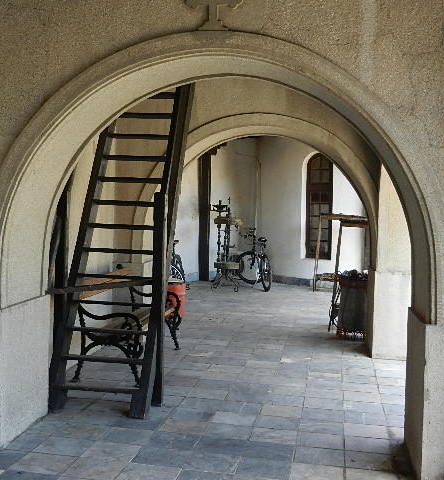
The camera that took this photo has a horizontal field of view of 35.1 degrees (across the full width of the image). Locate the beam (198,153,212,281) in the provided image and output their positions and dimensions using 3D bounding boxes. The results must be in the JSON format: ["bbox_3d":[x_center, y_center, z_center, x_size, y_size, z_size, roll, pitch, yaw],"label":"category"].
[{"bbox_3d":[-0.309,-0.538,14.055,0.180,2.712,0.140,-1,3,-36],"label":"beam"}]

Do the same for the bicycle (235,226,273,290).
[{"bbox_3d":[0.653,0.359,12.863,0.500,1.060,1.680,0,3,-12],"label":"bicycle"}]

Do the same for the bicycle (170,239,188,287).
[{"bbox_3d":[-0.904,0.395,12.047,0.550,1.020,1.680,-1,3,-29],"label":"bicycle"}]

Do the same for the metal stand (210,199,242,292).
[{"bbox_3d":[0.089,0.062,12.837,0.560,1.640,0.520,1,3,9],"label":"metal stand"}]

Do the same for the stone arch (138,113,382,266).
[{"bbox_3d":[0.414,-0.502,7.466,2.625,1.565,0.658,1,3,9],"label":"stone arch"}]

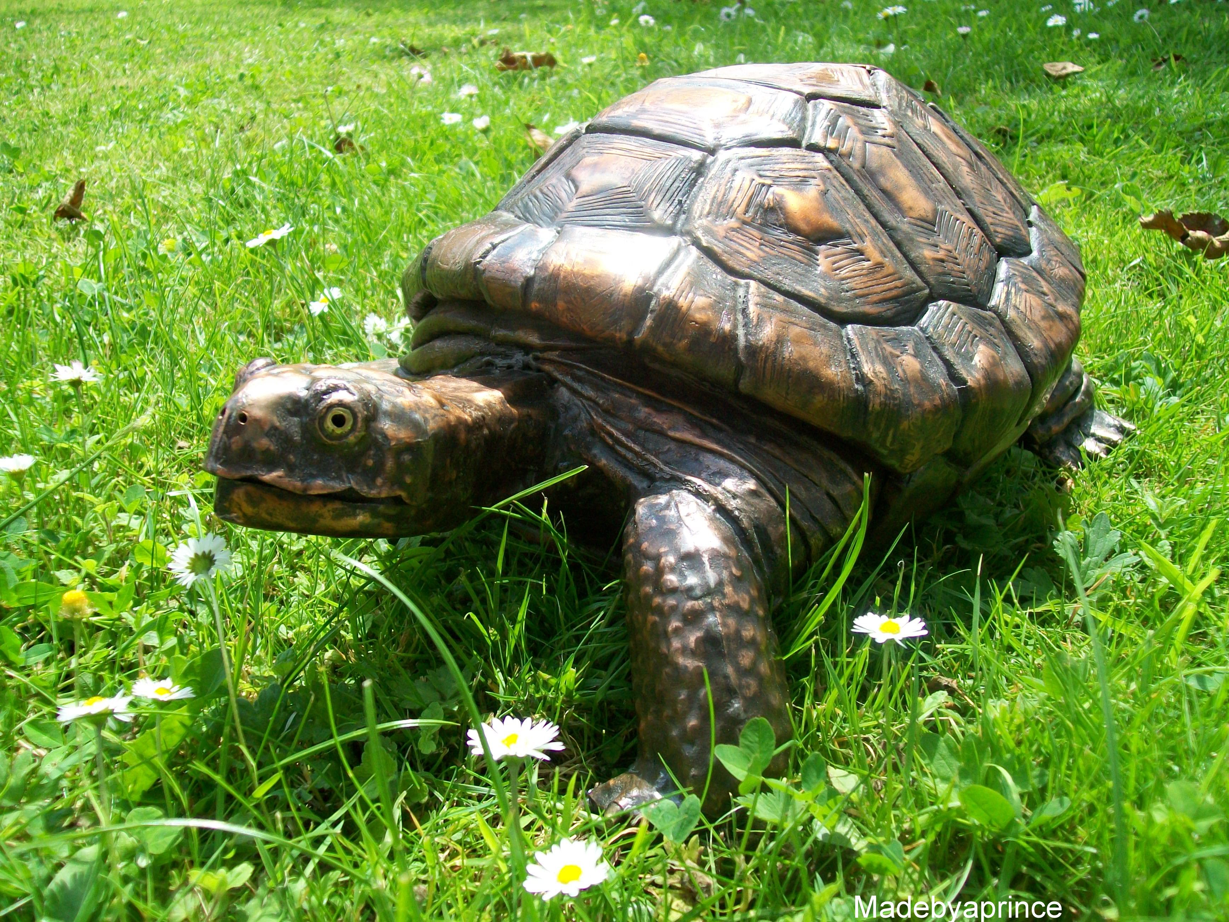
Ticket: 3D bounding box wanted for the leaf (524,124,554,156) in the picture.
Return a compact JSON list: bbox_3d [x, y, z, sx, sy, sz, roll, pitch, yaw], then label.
[{"bbox_3d":[-0.069,-0.295,1.180,0.040,0.027,0.030,0,26,0],"label":"leaf"}]

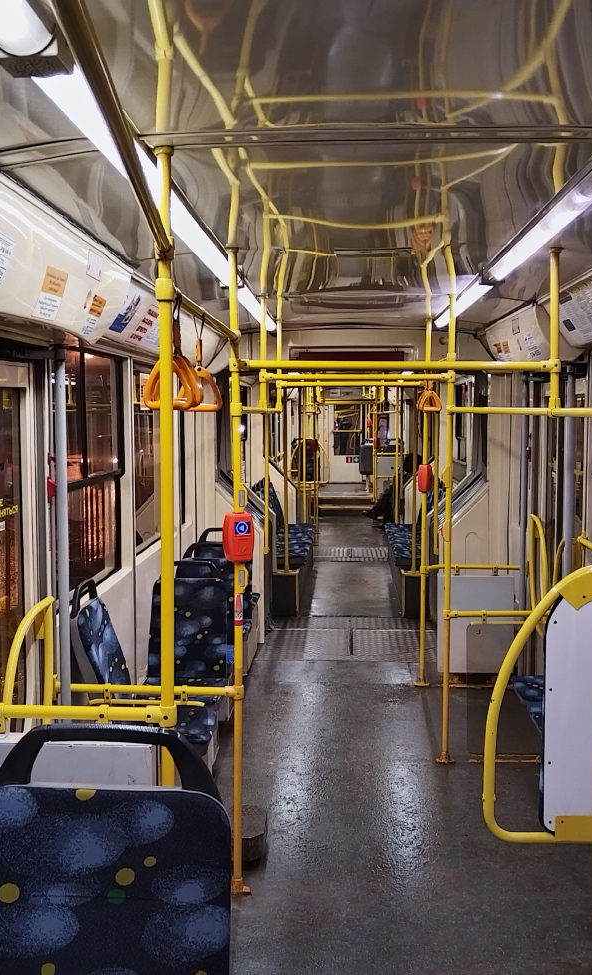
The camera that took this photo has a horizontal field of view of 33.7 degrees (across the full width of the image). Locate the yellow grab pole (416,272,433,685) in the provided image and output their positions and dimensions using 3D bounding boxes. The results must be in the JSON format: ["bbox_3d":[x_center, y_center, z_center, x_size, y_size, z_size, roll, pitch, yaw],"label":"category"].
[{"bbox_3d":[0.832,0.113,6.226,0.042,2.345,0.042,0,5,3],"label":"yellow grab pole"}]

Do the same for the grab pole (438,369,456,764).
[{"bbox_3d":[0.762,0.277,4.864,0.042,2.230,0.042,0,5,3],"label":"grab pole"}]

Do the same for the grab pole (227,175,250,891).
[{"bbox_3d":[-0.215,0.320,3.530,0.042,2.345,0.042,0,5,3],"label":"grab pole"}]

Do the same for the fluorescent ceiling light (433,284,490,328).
[{"bbox_3d":[0.837,-0.924,5.020,0.065,0.065,1.892,0,5,3],"label":"fluorescent ceiling light"}]

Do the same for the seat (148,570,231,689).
[{"bbox_3d":[-0.559,0.716,4.918,0.425,0.593,0.566,0,5,3],"label":"seat"}]

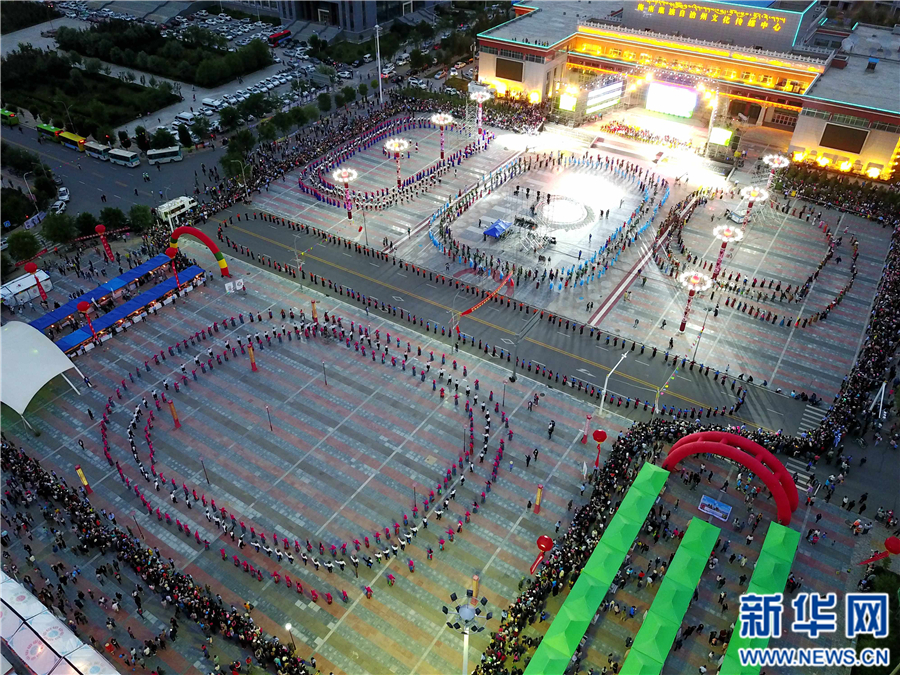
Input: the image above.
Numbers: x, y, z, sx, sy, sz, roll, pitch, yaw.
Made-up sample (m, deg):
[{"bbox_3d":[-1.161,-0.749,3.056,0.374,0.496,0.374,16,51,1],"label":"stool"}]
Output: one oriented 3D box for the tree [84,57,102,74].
[{"bbox_3d":[-107.192,-81.787,203.342,4.900,5.200,4.900,22,43,26],"label":"tree"}]

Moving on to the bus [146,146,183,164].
[{"bbox_3d":[-62.876,-40.225,149.101,6.700,2.600,2.150,-12,40,-15],"label":"bus"}]

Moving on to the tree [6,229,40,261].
[{"bbox_3d":[-71.885,-15.098,114.267,4.807,6.105,4.807,22,43,25],"label":"tree"}]

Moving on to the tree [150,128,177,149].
[{"bbox_3d":[-64.065,-43.822,151.589,5.502,5.553,5.502,22,43,25],"label":"tree"}]

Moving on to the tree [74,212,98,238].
[{"bbox_3d":[-66.061,-20.492,123.004,4.100,5.500,4.100,22,43,26],"label":"tree"}]

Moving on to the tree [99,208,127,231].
[{"bbox_3d":[-61.336,-21.333,123.467,4.800,5.280,4.800,23,44,25],"label":"tree"}]

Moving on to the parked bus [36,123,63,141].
[{"bbox_3d":[-96.157,-49.298,163.002,8.600,2.850,2.250,20,42,25],"label":"parked bus"}]

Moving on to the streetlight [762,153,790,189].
[{"bbox_3d":[62.396,-30.391,131.787,4.350,9.500,4.350,23,44,25],"label":"streetlight"}]

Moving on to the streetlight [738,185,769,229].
[{"bbox_3d":[53.396,-21.860,121.555,4.500,9.600,4.500,22,43,25],"label":"streetlight"}]

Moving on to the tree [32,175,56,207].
[{"bbox_3d":[-77.863,-28.105,130.385,3.636,6.681,3.636,22,43,25],"label":"tree"}]

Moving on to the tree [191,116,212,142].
[{"bbox_3d":[-57.891,-48.619,157.684,4.652,6.015,4.652,22,44,26],"label":"tree"}]

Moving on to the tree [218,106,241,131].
[{"bbox_3d":[-52.796,-52.750,162.947,5.511,5.856,5.511,0,38,0],"label":"tree"}]

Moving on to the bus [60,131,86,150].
[{"bbox_3d":[-88.100,-45.723,158.231,8.200,2.850,2.250,21,43,26],"label":"bus"}]

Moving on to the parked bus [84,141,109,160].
[{"bbox_3d":[-78.322,-41.344,150.603,6.640,2.655,2.100,21,43,24],"label":"parked bus"}]

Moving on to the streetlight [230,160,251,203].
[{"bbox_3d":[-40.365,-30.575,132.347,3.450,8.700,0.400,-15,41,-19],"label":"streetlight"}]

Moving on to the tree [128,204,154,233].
[{"bbox_3d":[-56.775,-21.776,124.502,4.500,5.500,4.500,22,43,26],"label":"tree"}]

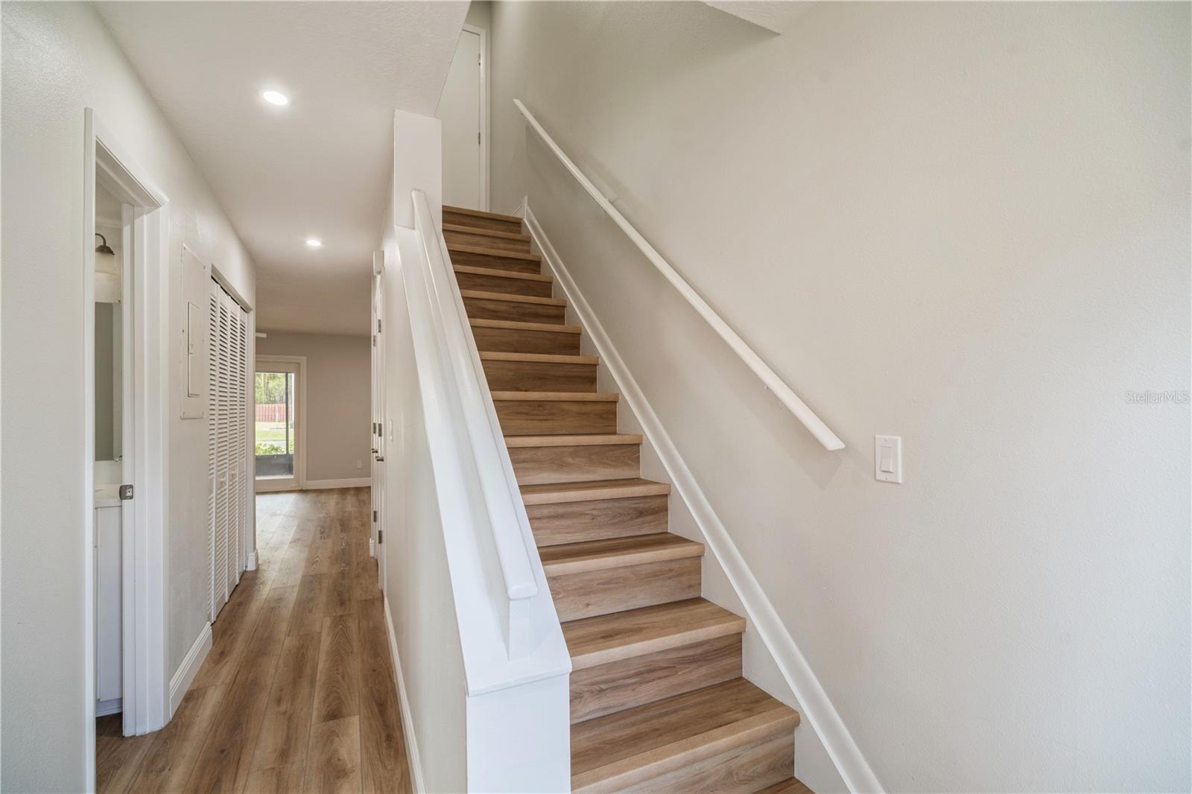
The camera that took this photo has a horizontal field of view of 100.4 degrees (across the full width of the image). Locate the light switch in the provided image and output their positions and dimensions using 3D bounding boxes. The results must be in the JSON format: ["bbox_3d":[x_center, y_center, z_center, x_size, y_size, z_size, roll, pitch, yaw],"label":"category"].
[{"bbox_3d":[0.727,0.156,1.238,0.009,0.114,0.070,0,-1,-26],"label":"light switch"}]

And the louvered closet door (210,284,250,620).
[{"bbox_3d":[-2.431,0.315,3.273,0.040,2.000,1.270,0,-1,-26],"label":"louvered closet door"}]

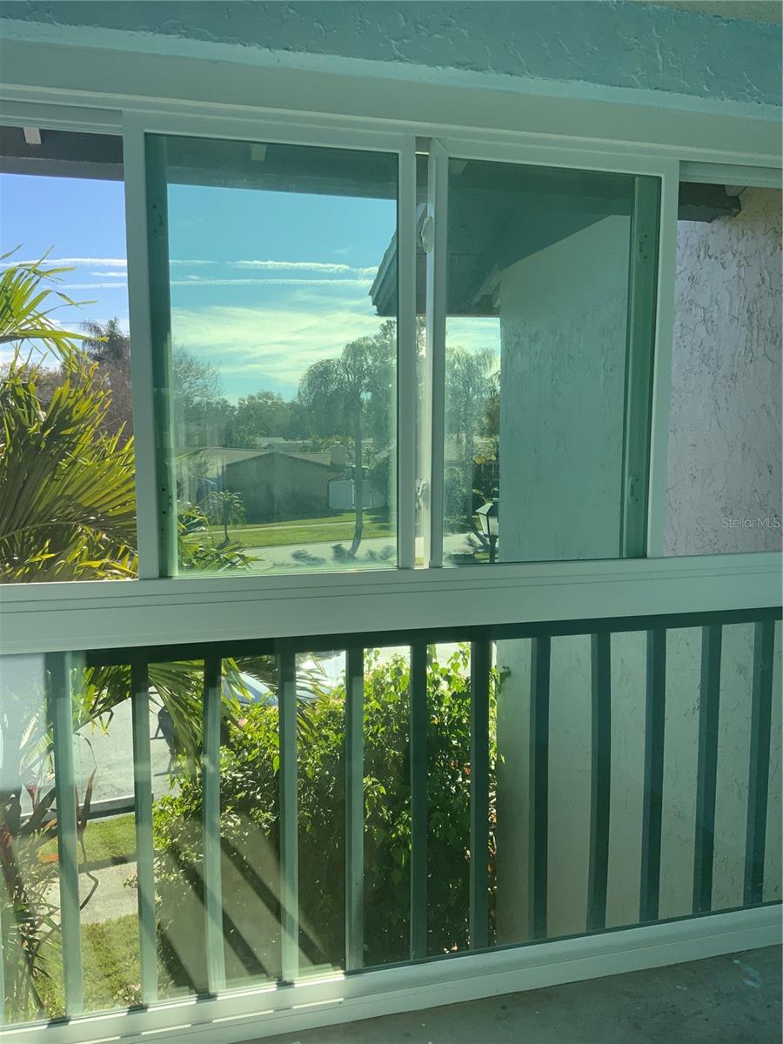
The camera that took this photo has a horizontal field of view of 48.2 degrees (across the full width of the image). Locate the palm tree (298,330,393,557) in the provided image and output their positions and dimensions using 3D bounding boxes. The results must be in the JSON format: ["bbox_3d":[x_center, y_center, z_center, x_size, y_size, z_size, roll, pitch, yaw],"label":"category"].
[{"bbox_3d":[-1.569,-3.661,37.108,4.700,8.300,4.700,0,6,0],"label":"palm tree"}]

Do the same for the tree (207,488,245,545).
[{"bbox_3d":[-6.503,-0.271,34.500,1.510,2.100,1.510,0,6,0],"label":"tree"}]

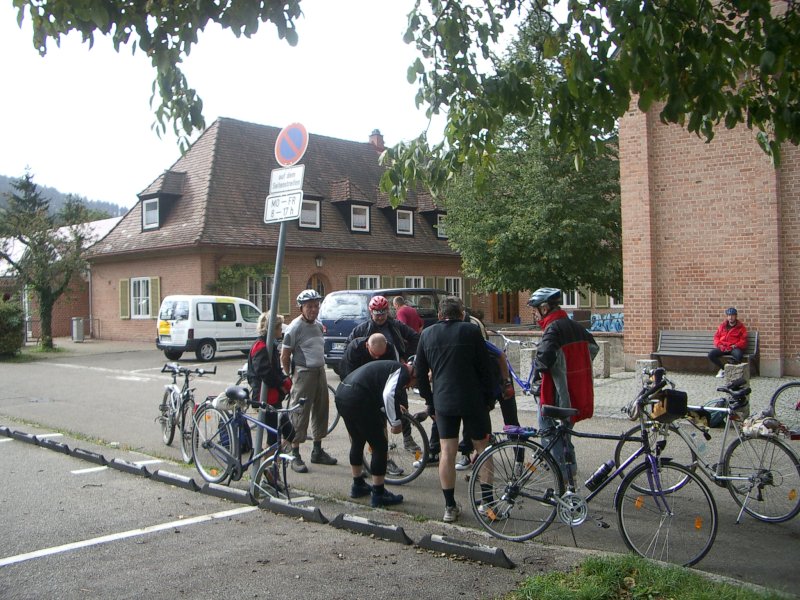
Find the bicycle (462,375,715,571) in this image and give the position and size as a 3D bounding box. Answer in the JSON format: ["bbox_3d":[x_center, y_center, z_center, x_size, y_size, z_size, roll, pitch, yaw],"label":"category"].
[{"bbox_3d":[1.250,1.074,5.380,1.750,1.200,0.600,-1,0,27],"label":"bicycle"}]

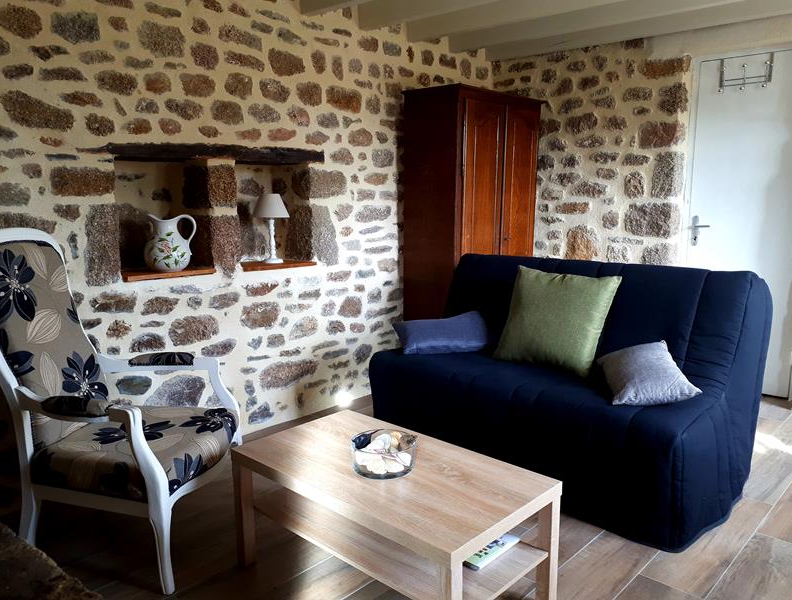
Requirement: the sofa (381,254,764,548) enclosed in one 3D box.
[{"bbox_3d":[0.740,0.297,2.870,1.470,0.920,0.940,8,12,43],"label":"sofa"}]

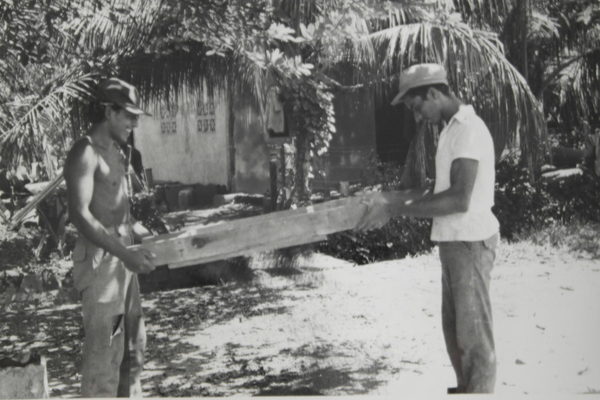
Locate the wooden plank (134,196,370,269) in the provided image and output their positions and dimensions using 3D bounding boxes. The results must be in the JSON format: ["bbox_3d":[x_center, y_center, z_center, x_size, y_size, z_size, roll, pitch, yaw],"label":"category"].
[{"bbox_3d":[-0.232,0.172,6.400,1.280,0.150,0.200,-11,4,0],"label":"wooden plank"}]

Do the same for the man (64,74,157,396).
[{"bbox_3d":[-0.935,0.235,6.350,0.480,1.680,0.500,2,4,33],"label":"man"}]

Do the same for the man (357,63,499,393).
[{"bbox_3d":[0.638,0.153,6.420,0.700,1.680,0.500,0,4,2],"label":"man"}]

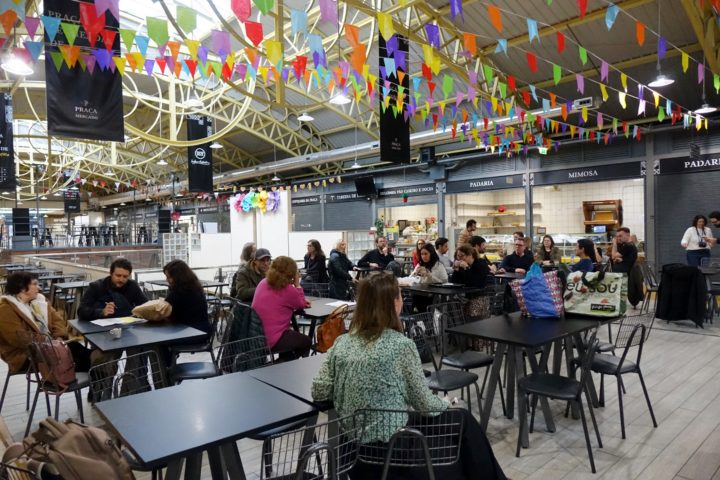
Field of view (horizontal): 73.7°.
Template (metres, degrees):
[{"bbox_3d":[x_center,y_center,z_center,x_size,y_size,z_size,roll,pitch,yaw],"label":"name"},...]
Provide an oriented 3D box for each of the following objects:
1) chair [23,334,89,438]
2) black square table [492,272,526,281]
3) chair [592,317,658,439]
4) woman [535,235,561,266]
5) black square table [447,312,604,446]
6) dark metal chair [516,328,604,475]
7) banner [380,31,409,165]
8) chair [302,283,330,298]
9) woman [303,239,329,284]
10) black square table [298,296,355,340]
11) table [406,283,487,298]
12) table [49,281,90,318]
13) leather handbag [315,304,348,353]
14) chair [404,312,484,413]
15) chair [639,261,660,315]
[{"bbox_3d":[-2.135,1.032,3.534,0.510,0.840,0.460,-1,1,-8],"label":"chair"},{"bbox_3d":[2.467,0.908,7.179,0.700,0.750,0.700,-2,2,-40],"label":"black square table"},{"bbox_3d":[1.919,0.971,3.659,0.460,0.840,0.510,-2,2,-27],"label":"chair"},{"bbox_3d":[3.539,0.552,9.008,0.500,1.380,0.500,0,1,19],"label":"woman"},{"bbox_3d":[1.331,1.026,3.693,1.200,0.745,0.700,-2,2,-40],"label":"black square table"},{"bbox_3d":[1.315,0.986,3.180,0.500,0.830,0.430,0,2,31],"label":"dark metal chair"},{"bbox_3d":[0.851,-3.438,11.500,0.980,3.150,0.050,-2,2,-40],"label":"banner"},{"bbox_3d":[-0.586,0.959,5.694,0.460,0.840,0.500,0,1,15],"label":"chair"},{"bbox_3d":[-0.816,0.665,8.556,0.750,1.300,0.500,-2,2,-41],"label":"woman"},{"bbox_3d":[-0.320,1.016,4.575,0.700,0.750,0.700,-2,2,-43],"label":"black square table"},{"bbox_3d":[1.024,0.963,5.849,0.700,0.750,0.700,-2,2,-40],"label":"table"},{"bbox_3d":[-3.981,1.012,7.015,0.700,0.750,0.700,-2,2,-40],"label":"table"},{"bbox_3d":[-0.221,0.701,3.780,0.270,0.370,0.140,-2,2,-38],"label":"leather handbag"},{"bbox_3d":[0.586,0.992,3.387,0.430,0.830,0.500,-2,2,-38],"label":"chair"},{"bbox_3d":[4.953,0.810,7.956,0.430,0.830,0.500,-2,2,-45],"label":"chair"}]

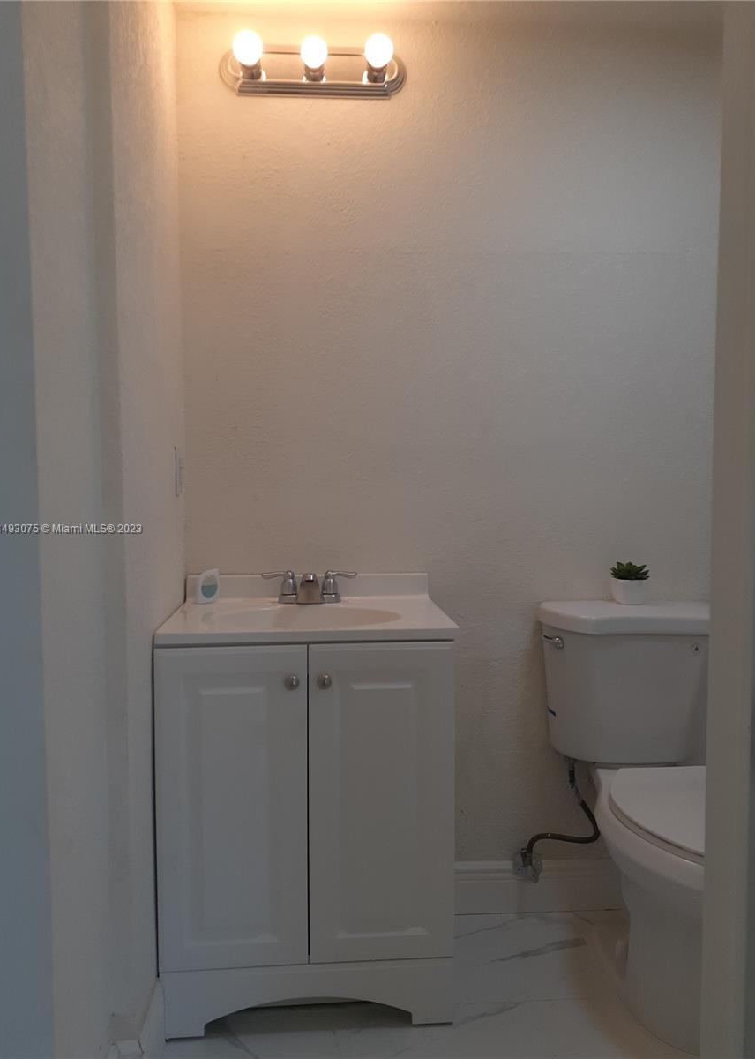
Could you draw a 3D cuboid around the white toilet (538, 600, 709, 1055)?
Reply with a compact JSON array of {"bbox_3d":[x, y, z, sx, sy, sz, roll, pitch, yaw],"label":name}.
[{"bbox_3d":[0.651,0.617,1.818,0.481,0.817,0.689,0,3,-4],"label":"white toilet"}]

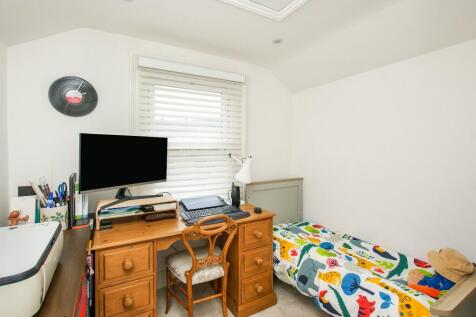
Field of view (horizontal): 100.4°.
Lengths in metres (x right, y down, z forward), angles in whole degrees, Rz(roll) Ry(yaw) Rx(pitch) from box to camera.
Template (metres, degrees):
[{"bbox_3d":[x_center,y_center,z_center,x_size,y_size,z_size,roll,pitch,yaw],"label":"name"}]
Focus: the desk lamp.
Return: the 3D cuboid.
[{"bbox_3d":[0.024,0.214,1.930,0.190,0.500,0.190,-1,1,-24],"label":"desk lamp"}]

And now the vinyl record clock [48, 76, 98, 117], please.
[{"bbox_3d":[-1.234,-0.463,1.495,0.300,0.300,0.030,-1,1,-24],"label":"vinyl record clock"}]

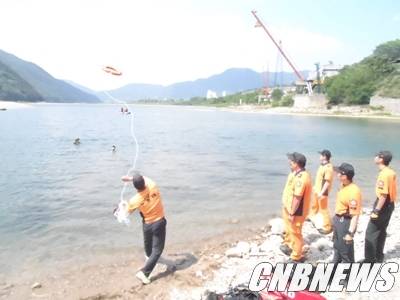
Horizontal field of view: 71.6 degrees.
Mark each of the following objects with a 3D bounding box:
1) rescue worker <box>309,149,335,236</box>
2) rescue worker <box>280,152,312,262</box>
[{"bbox_3d":[2.366,0.852,5.447,0.420,1.730,0.500,4,10,20],"label":"rescue worker"},{"bbox_3d":[1.416,0.888,4.104,0.440,1.730,0.520,3,10,18],"label":"rescue worker"}]

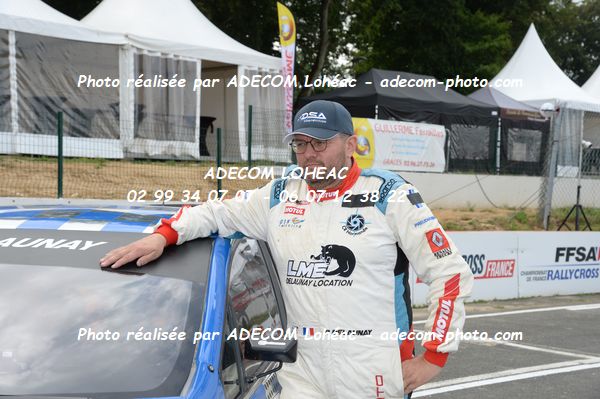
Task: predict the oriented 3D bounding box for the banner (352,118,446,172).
[{"bbox_3d":[2.140,-1.147,22.450,2.840,1.070,0.060,0,2,-37],"label":"banner"}]

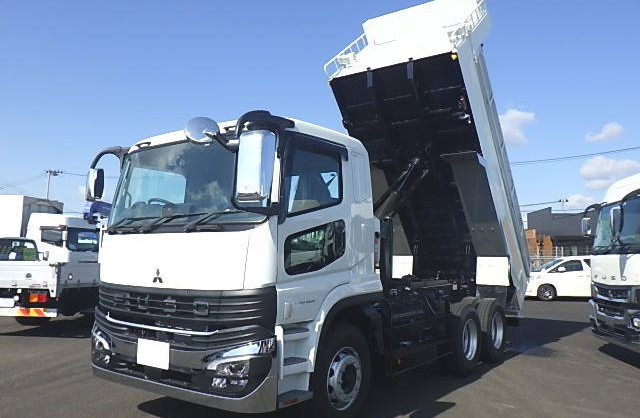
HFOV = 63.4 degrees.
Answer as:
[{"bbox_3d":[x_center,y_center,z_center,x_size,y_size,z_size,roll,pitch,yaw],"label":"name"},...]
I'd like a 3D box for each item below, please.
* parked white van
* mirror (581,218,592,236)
[{"bbox_3d":[11.105,3.043,22.778,4.880,1.880,1.840,1,-5,0],"label":"parked white van"},{"bbox_3d":[5.566,0.376,10.800,0.130,0.370,0.220,0,-6,13],"label":"mirror"}]

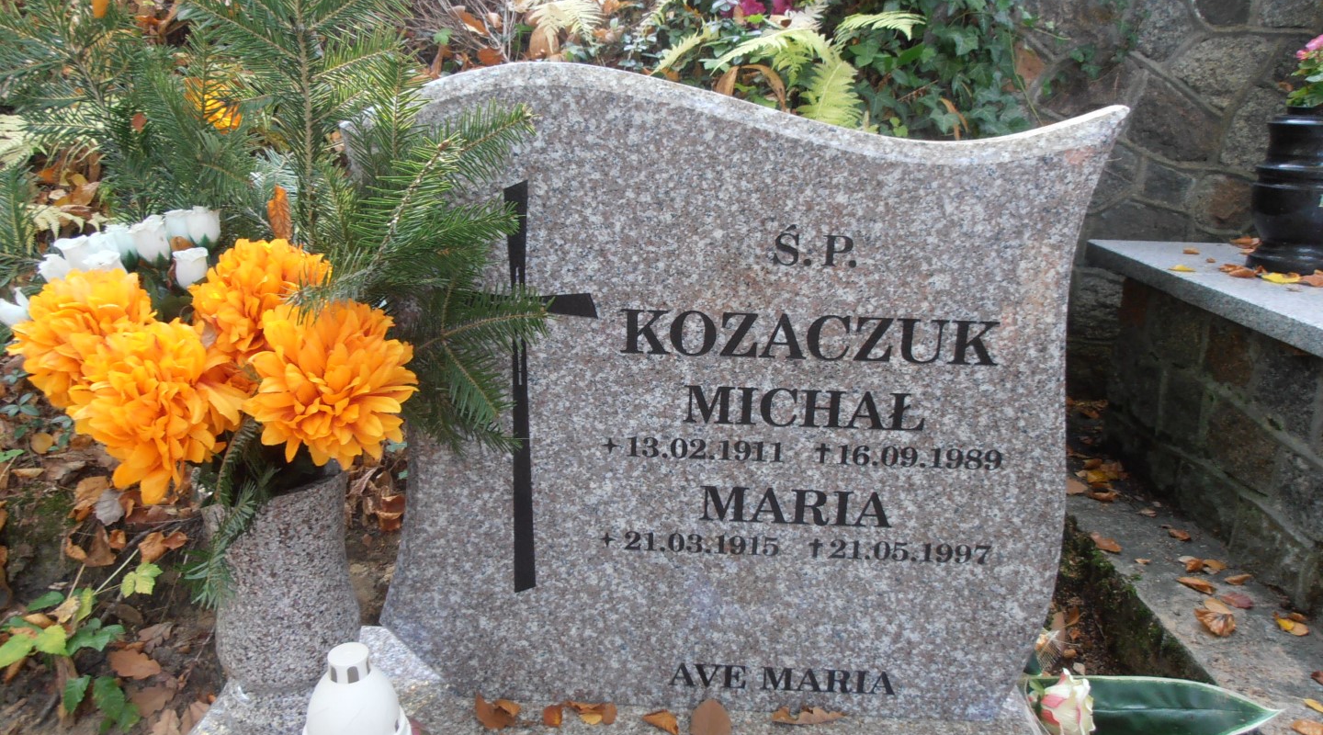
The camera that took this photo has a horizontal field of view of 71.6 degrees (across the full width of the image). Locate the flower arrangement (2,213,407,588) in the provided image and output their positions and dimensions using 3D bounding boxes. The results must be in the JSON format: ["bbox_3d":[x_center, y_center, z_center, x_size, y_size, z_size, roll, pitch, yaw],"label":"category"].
[{"bbox_3d":[-0.371,0.028,0.812,0.360,0.310,0.250,2,18,2],"label":"flower arrangement"}]

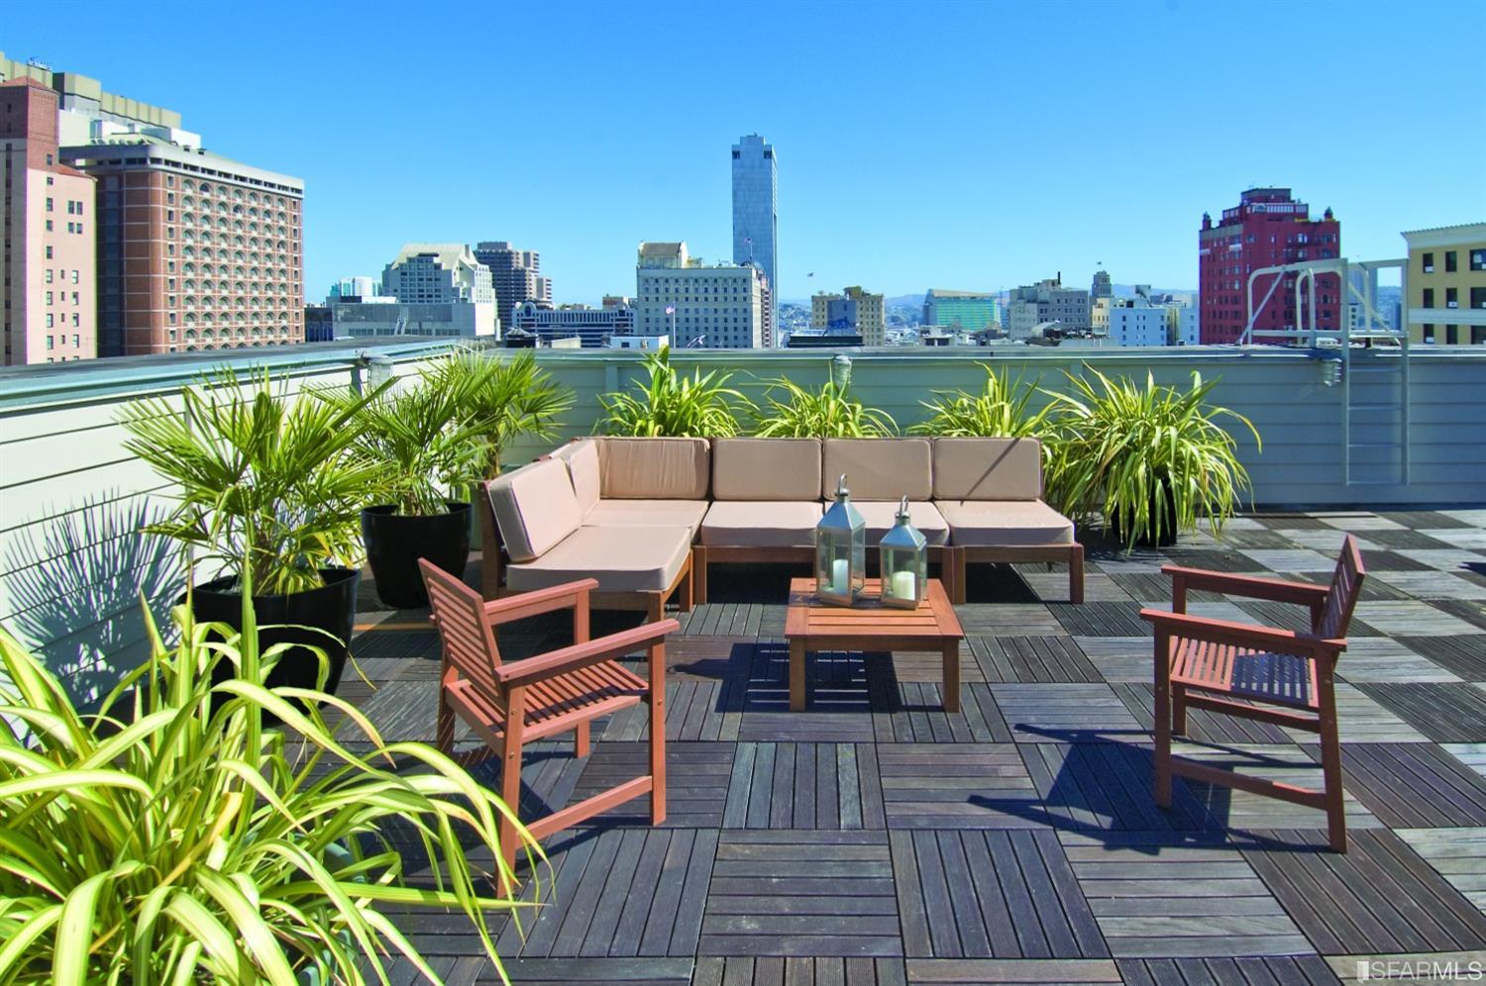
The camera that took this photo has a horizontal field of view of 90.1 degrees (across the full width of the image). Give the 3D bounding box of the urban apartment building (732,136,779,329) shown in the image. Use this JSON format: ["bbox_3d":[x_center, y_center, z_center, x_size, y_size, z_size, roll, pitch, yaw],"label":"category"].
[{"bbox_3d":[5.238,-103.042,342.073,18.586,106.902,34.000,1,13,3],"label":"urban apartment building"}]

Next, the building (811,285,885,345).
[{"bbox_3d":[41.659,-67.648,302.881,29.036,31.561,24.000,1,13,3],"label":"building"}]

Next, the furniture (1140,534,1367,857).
[{"bbox_3d":[1.693,0.594,2.430,0.580,0.860,0.590,8,15,30],"label":"furniture"}]

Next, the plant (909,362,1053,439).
[{"bbox_3d":[1.773,-0.278,5.427,0.980,1.200,0.931,1,13,3],"label":"plant"}]

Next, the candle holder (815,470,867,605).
[{"bbox_3d":[0.438,0.190,3.285,0.170,0.572,0.170,6,14,24],"label":"candle holder"}]

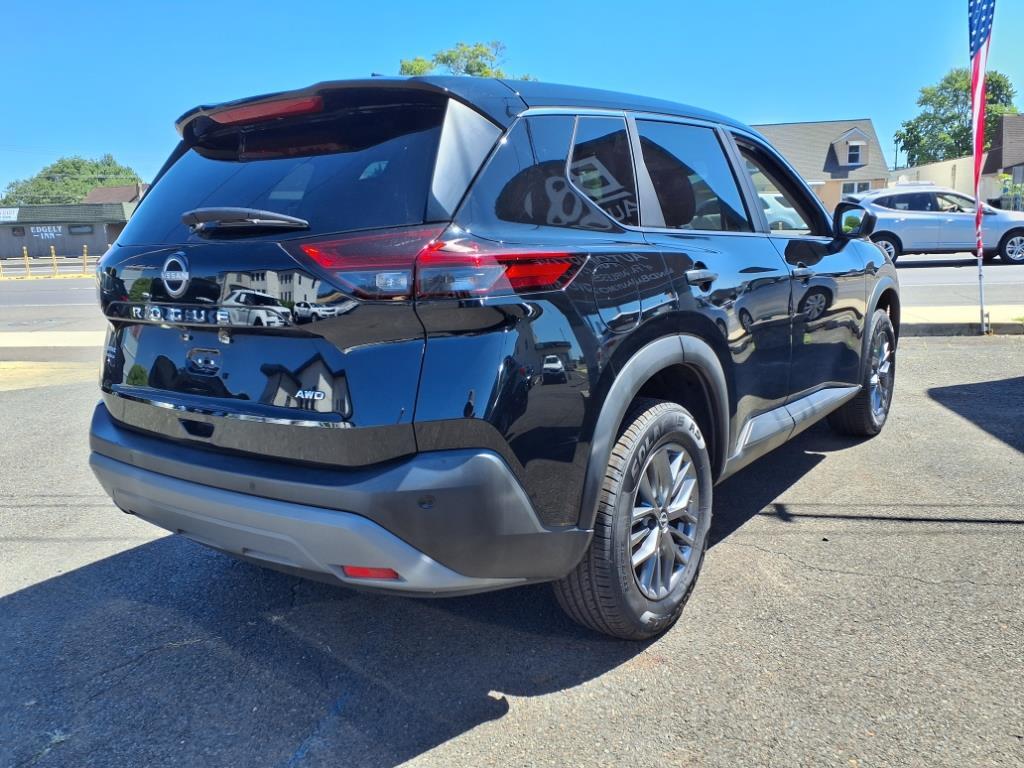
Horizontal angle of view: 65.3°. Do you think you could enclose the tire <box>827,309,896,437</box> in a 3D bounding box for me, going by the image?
[{"bbox_3d":[1.992,-0.077,4.546,0.235,0.725,0.725,5,13,36],"label":"tire"}]

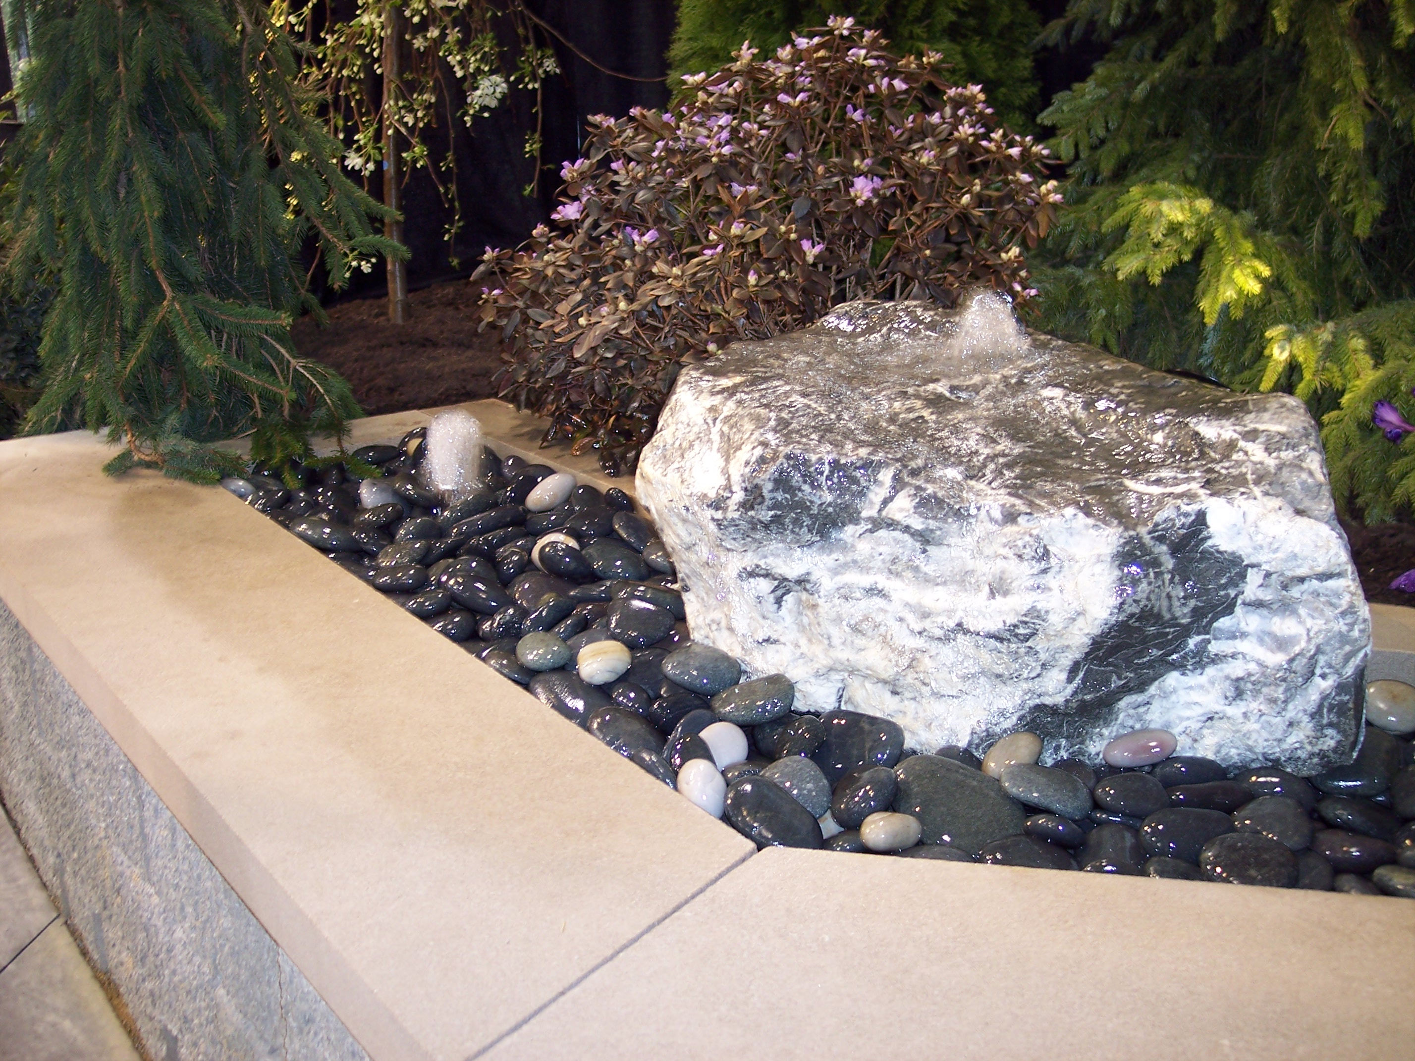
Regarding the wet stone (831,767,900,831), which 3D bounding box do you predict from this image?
[{"bbox_3d":[0.172,0.293,1.742,0.085,0.046,0.060,-38,43,-21],"label":"wet stone"}]

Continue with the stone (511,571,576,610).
[{"bbox_3d":[-0.245,0.091,2.380,0.114,0.056,0.082,26,34,36],"label":"stone"}]

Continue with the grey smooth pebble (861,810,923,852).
[{"bbox_3d":[0.191,0.314,1.659,0.066,0.038,0.048,-4,22,-9],"label":"grey smooth pebble"}]

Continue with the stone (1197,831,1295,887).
[{"bbox_3d":[0.483,0.294,1.421,0.083,0.043,0.062,4,25,21],"label":"stone"}]

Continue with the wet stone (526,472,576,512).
[{"bbox_3d":[-0.256,-0.062,2.611,0.093,0.044,0.067,-35,29,-17],"label":"wet stone"}]

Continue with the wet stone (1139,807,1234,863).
[{"bbox_3d":[0.505,0.323,1.681,0.102,0.051,0.081,-4,23,-9],"label":"wet stone"}]

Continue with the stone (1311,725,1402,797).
[{"bbox_3d":[0.716,0.251,1.753,0.104,0.052,0.106,-1,28,-3],"label":"stone"}]

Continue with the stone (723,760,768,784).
[{"bbox_3d":[0.045,0.273,1.793,0.066,0.034,0.050,-12,22,-16],"label":"stone"}]

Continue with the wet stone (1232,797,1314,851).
[{"bbox_3d":[0.534,0.277,1.508,0.074,0.039,0.059,5,37,21],"label":"wet stone"}]

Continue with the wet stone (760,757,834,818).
[{"bbox_3d":[0.098,0.287,1.780,0.086,0.044,0.069,30,46,6],"label":"wet stone"}]

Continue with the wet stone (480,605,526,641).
[{"bbox_3d":[-0.305,0.138,2.381,0.059,0.035,0.092,1,25,27],"label":"wet stone"}]

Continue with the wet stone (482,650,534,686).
[{"bbox_3d":[-0.238,0.163,1.903,0.074,0.038,0.055,20,32,2],"label":"wet stone"}]

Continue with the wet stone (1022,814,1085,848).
[{"bbox_3d":[0.329,0.285,1.508,0.060,0.030,0.041,18,10,23],"label":"wet stone"}]

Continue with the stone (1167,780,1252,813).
[{"bbox_3d":[0.497,0.263,1.573,0.084,0.034,0.049,-1,6,16],"label":"stone"}]

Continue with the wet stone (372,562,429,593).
[{"bbox_3d":[-0.470,0.072,2.432,0.083,0.039,0.060,-9,23,-15],"label":"wet stone"}]

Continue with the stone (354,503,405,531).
[{"bbox_3d":[-0.605,-0.026,2.944,0.102,0.041,0.070,-25,25,-38],"label":"stone"}]

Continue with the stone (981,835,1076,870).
[{"bbox_3d":[0.327,0.337,1.625,0.099,0.046,0.074,2,22,8],"label":"stone"}]

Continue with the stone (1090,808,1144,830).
[{"bbox_3d":[0.435,0.305,1.694,0.068,0.035,0.050,5,22,13],"label":"stone"}]

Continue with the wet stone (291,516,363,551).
[{"bbox_3d":[-0.677,0.009,2.830,0.131,0.047,0.083,19,13,4],"label":"wet stone"}]

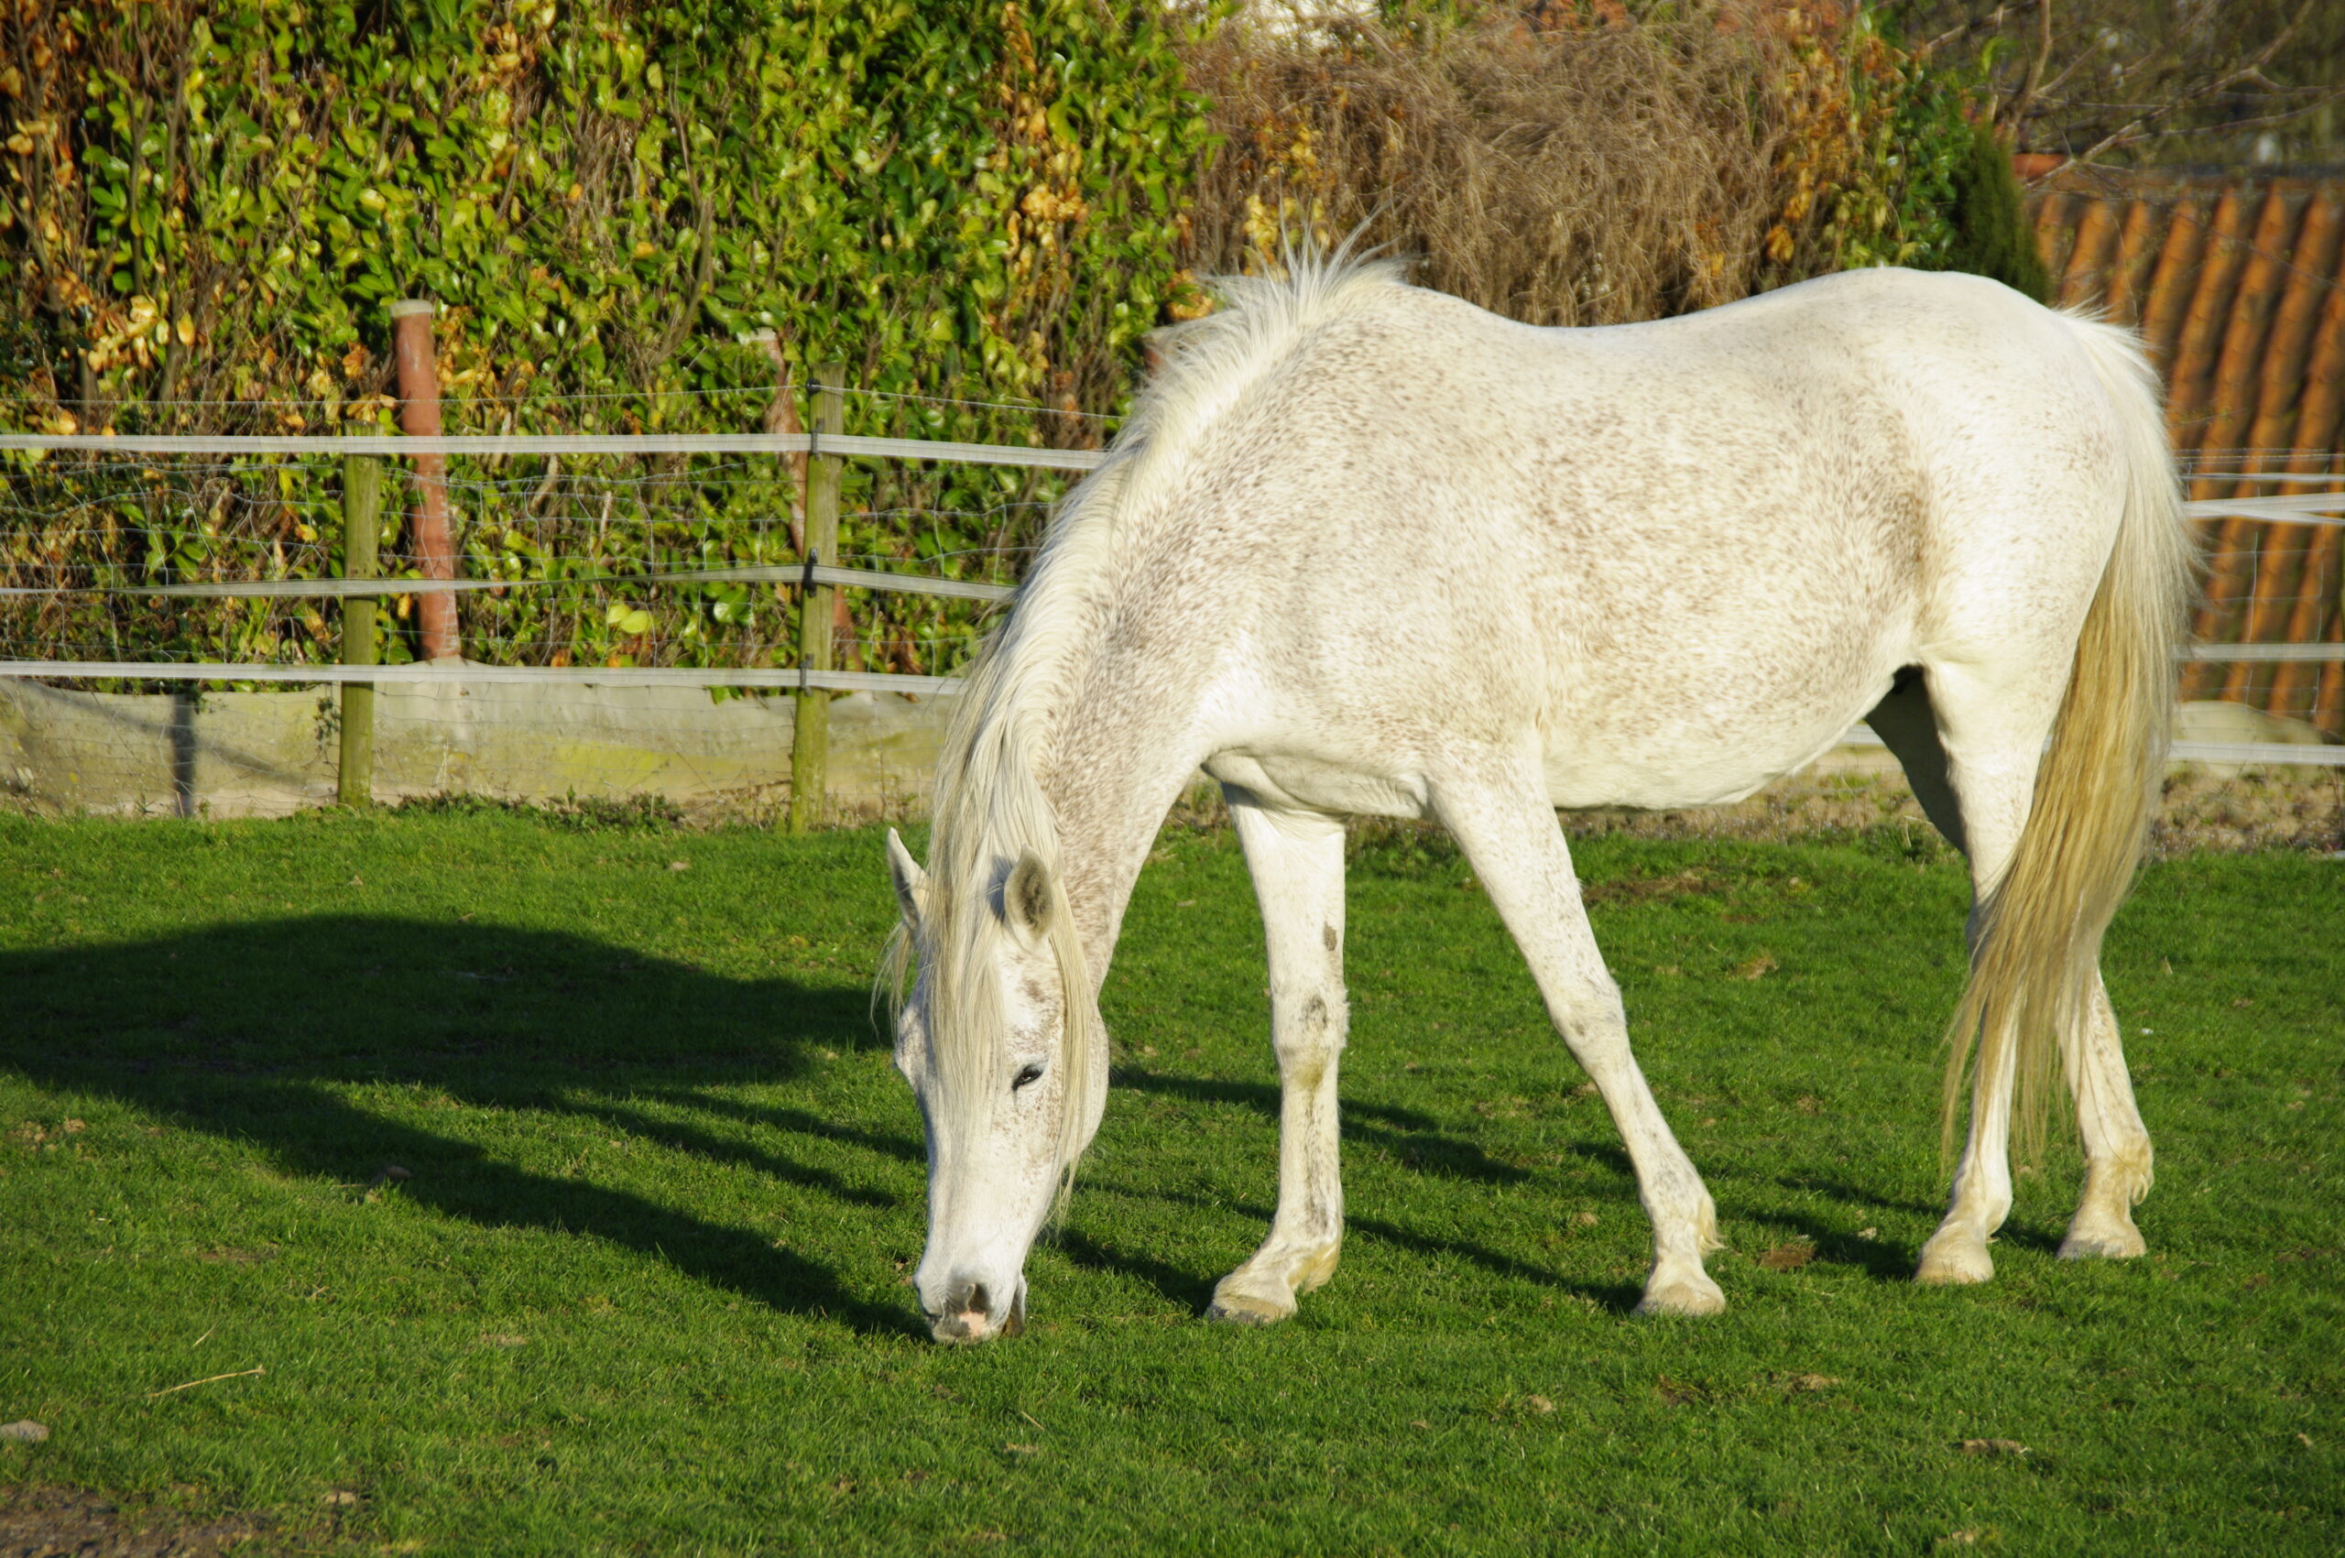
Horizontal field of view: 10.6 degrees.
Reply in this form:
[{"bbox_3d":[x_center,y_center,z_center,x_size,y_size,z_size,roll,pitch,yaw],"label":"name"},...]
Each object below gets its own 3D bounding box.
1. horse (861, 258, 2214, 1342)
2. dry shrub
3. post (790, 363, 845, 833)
[{"bbox_3d":[0.550,0.000,18.450,2.150,1.520,0.580,-2,3,-35],"label":"horse"},{"bbox_3d":[0.840,-1.130,34.300,1.700,1.950,1.000,0,2,0],"label":"dry shrub"},{"bbox_3d":[-0.913,-0.465,32.500,0.090,1.210,0.090,2,2,0],"label":"post"}]

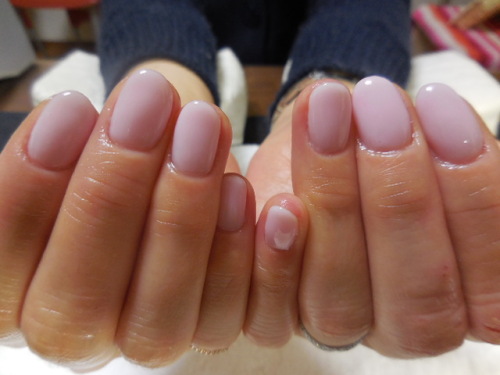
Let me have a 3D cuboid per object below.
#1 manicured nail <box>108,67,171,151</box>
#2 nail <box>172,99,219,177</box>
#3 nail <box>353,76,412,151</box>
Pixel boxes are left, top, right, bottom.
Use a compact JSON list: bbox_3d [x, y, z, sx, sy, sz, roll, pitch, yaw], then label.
[{"bbox_3d":[-0.024,-0.017,0.080,0.012,0.018,0.004,14,-8,-10],"label":"manicured nail"},{"bbox_3d":[-0.012,-0.011,0.082,0.011,0.017,0.004,7,-5,1],"label":"nail"},{"bbox_3d":[0.030,-0.017,0.083,0.011,0.017,0.004,-13,-10,19],"label":"nail"}]

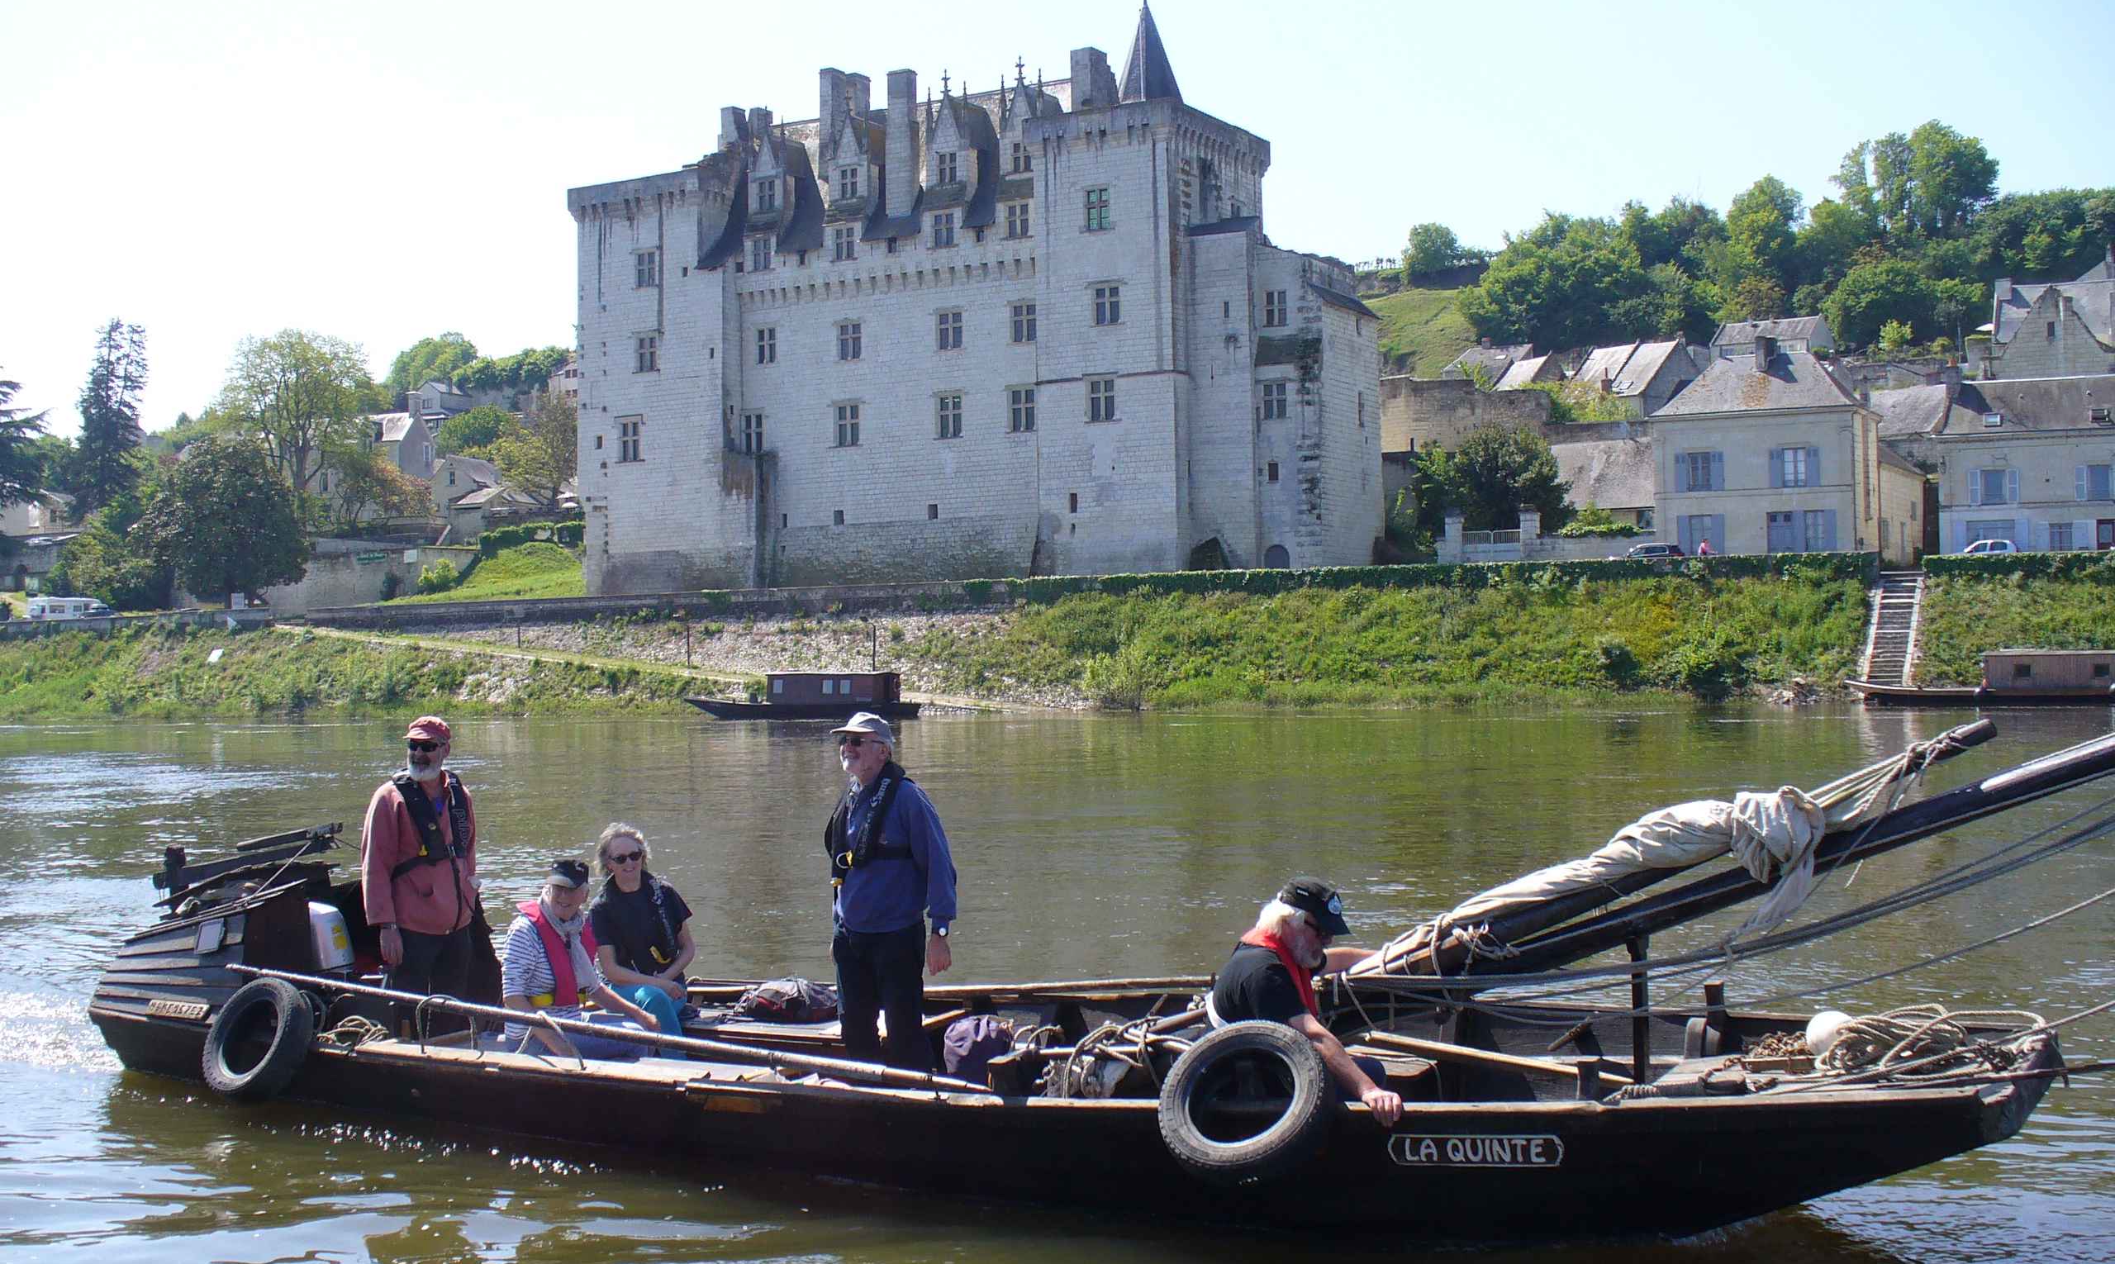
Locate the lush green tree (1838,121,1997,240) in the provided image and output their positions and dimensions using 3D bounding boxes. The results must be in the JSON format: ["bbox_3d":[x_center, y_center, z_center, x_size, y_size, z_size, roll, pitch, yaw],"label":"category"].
[{"bbox_3d":[89.400,-46.289,235.000,15.410,13.740,13.100,-1,-1,21],"label":"lush green tree"}]

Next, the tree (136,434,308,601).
[{"bbox_3d":[-63.178,-8.124,171.000,12.190,13.120,11.580,-1,-1,-20],"label":"tree"}]

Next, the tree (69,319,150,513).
[{"bbox_3d":[-85.090,-18.472,203.000,6.570,19.290,6.240,-1,-1,-23],"label":"tree"}]

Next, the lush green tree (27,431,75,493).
[{"bbox_3d":[-99.030,-15.920,222.290,6.300,7.630,5.980,-1,-1,-24],"label":"lush green tree"}]

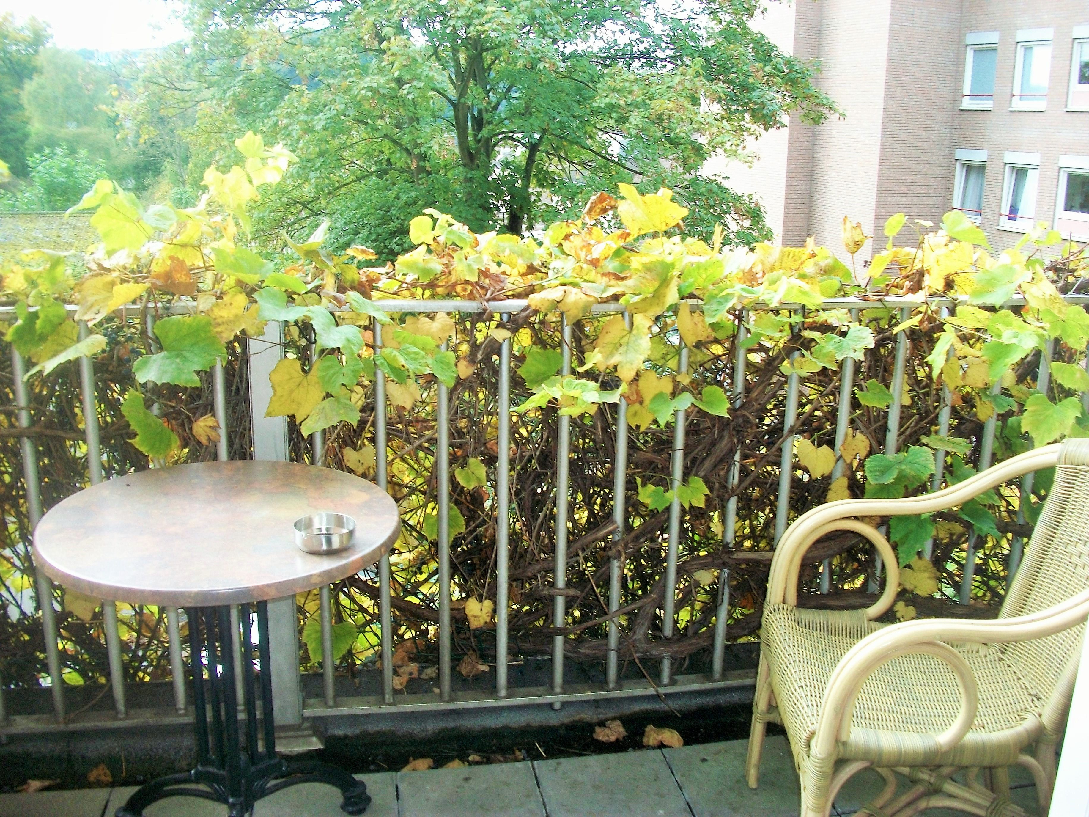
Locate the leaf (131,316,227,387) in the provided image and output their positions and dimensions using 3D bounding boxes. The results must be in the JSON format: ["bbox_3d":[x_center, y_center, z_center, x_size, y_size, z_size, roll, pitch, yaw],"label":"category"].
[{"bbox_3d":[-0.696,-0.109,1.919,0.166,0.132,0.070,-3,16,-18],"label":"leaf"}]

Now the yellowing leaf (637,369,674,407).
[{"bbox_3d":[0.258,-0.042,2.341,0.090,0.102,0.030,-1,11,-10],"label":"yellowing leaf"}]

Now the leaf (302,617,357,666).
[{"bbox_3d":[-0.500,0.538,2.333,0.128,0.110,0.035,-1,10,-9],"label":"leaf"}]

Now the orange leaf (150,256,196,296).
[{"bbox_3d":[-0.722,-0.258,1.957,0.082,0.075,0.060,-3,16,-18],"label":"orange leaf"}]

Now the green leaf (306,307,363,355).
[{"bbox_3d":[-0.422,-0.153,2.007,0.120,0.110,0.045,5,-28,-7],"label":"green leaf"}]

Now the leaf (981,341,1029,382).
[{"bbox_3d":[1.033,-0.105,2.255,0.090,0.086,0.050,7,16,17],"label":"leaf"}]

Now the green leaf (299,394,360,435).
[{"bbox_3d":[-0.439,0.013,2.063,0.126,0.105,0.030,1,-25,-1],"label":"green leaf"}]

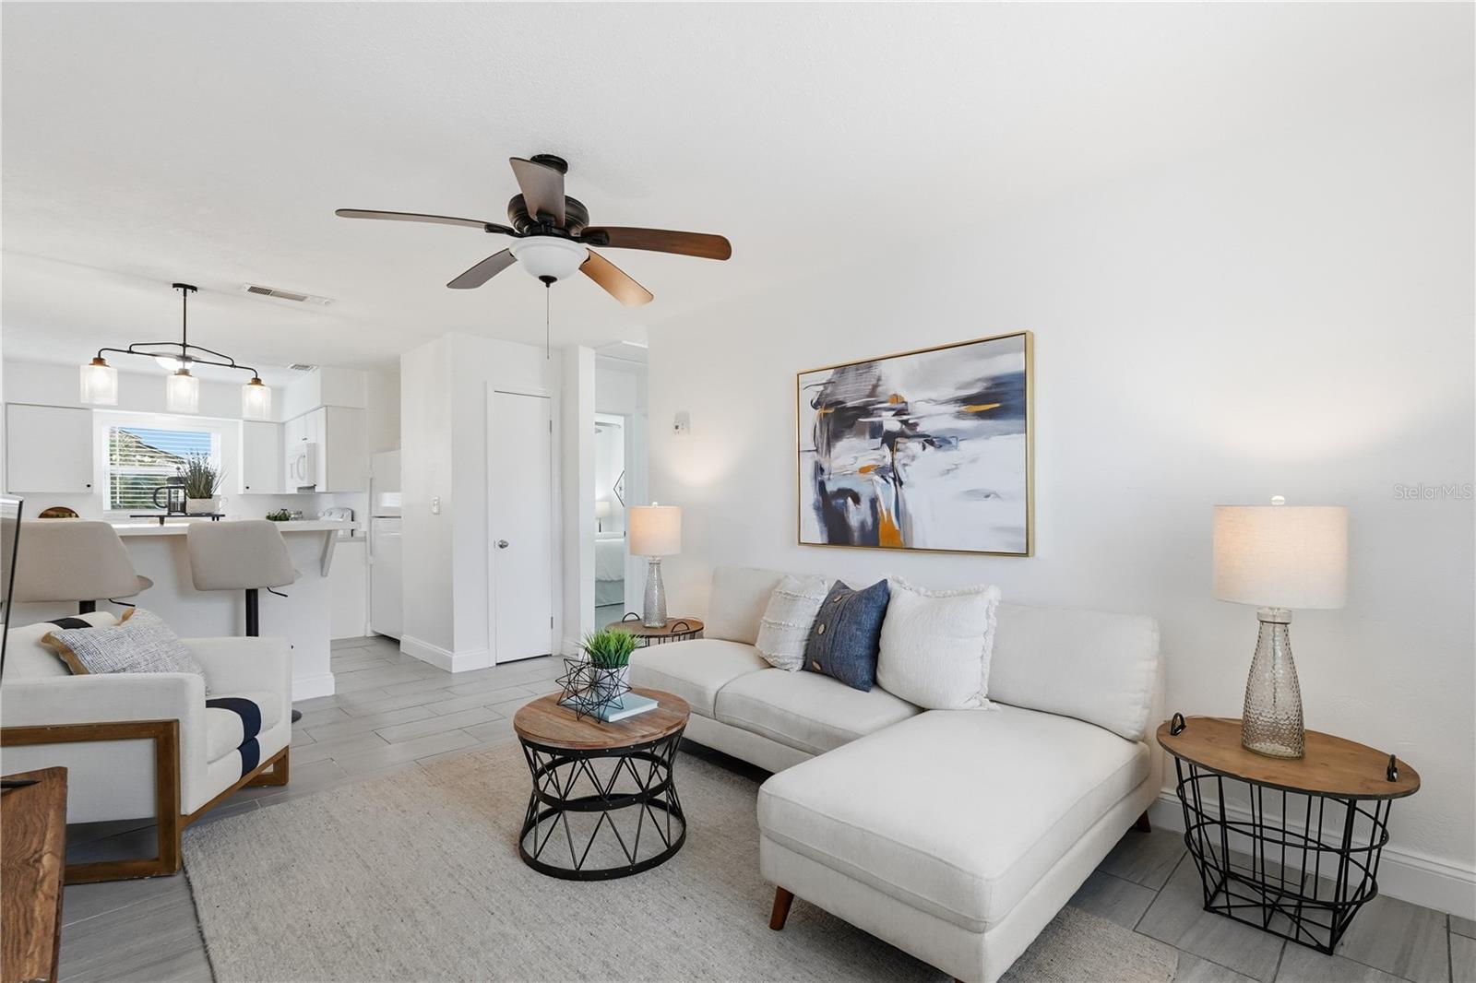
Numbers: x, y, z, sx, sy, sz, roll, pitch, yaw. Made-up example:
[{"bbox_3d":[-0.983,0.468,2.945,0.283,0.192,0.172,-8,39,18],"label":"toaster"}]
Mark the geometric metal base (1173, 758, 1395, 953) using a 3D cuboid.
[{"bbox_3d":[1.573,1.006,1.926,0.490,0.450,0.490,-1,-1,44],"label":"geometric metal base"}]

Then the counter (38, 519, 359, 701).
[{"bbox_3d":[-3.052,0.728,3.691,0.680,1.080,1.470,-1,-1,44],"label":"counter"}]

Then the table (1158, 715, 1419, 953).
[{"bbox_3d":[1.573,0.978,1.926,0.585,0.505,0.585,-1,-1,44],"label":"table"}]

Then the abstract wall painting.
[{"bbox_3d":[0.766,-0.182,3.128,1.215,0.925,0.042,-1,-1,44],"label":"abstract wall painting"}]

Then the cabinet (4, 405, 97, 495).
[{"bbox_3d":[-6.101,-0.372,5.825,0.330,0.760,0.526,-1,-1,44],"label":"cabinet"}]

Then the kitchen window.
[{"bbox_3d":[-5.694,-0.210,6.527,0.100,0.827,0.876,-1,-1,44],"label":"kitchen window"}]

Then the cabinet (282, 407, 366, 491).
[{"bbox_3d":[-4.101,-0.358,6.474,1.605,0.765,0.335,-1,-1,44],"label":"cabinet"}]

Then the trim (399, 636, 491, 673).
[{"bbox_3d":[-2.318,1.241,5.133,0.250,0.125,1.083,0,-1,-45],"label":"trim"}]

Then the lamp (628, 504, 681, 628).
[{"bbox_3d":[-0.500,0.441,3.968,0.310,0.742,0.310,-1,-1,0],"label":"lamp"}]

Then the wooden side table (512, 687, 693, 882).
[{"bbox_3d":[-0.479,1.017,2.364,0.615,0.437,0.615,-1,-1,0],"label":"wooden side table"}]

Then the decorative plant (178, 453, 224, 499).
[{"bbox_3d":[-3.042,-0.086,3.717,0.200,0.265,0.180,0,-1,-45],"label":"decorative plant"}]

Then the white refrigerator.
[{"bbox_3d":[-2.816,0.491,5.995,0.740,1.660,0.780,0,-1,-45],"label":"white refrigerator"}]

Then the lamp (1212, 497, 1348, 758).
[{"bbox_3d":[1.573,0.389,1.926,0.308,0.742,0.308,-1,-1,44],"label":"lamp"}]

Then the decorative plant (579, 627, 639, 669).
[{"bbox_3d":[-0.497,0.598,2.547,0.220,0.160,0.220,-1,-1,0],"label":"decorative plant"}]

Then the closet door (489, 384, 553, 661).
[{"bbox_3d":[-1.648,0.269,5.059,0.470,2.030,0.045,0,-1,-45],"label":"closet door"}]

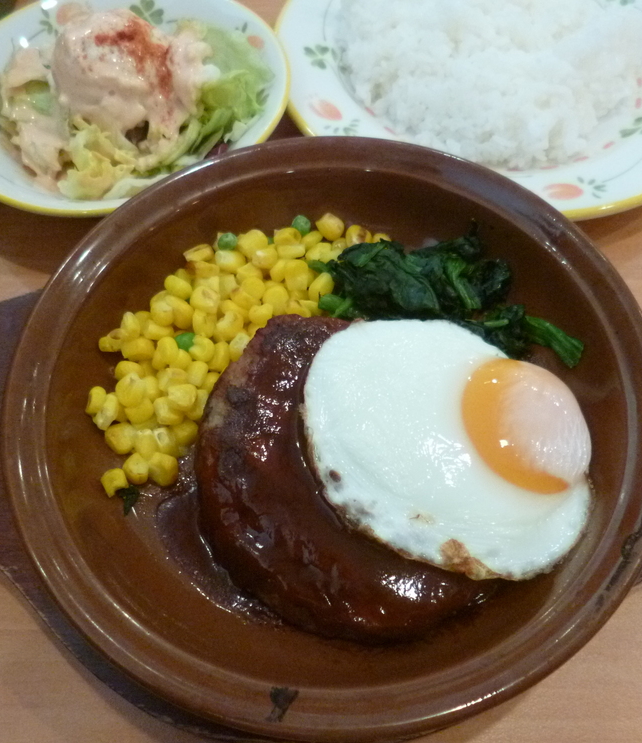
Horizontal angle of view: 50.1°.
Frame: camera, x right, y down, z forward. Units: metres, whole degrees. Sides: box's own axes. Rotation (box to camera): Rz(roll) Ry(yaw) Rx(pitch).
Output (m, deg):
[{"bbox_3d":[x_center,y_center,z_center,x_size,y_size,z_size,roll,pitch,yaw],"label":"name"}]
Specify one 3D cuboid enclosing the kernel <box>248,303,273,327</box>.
[{"bbox_3d":[-0.022,-0.020,0.245,0.009,0.007,0.008,-11,64,-7],"label":"kernel"}]

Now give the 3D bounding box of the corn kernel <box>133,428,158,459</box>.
[{"bbox_3d":[-0.060,0.025,0.235,0.008,0.007,0.011,-14,63,-7],"label":"corn kernel"}]

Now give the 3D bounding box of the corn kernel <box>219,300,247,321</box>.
[{"bbox_3d":[-0.035,-0.025,0.276,0.012,0.008,0.008,32,66,17],"label":"corn kernel"}]

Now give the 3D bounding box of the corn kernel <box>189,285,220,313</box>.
[{"bbox_3d":[-0.043,-0.027,0.255,0.011,0.007,0.010,15,63,8],"label":"corn kernel"}]

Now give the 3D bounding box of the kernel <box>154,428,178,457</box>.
[{"bbox_3d":[-0.057,0.026,0.251,0.009,0.007,0.011,-29,65,-15],"label":"kernel"}]

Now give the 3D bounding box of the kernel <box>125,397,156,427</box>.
[{"bbox_3d":[-0.063,0.014,0.240,0.009,0.007,0.008,0,64,-1],"label":"kernel"}]

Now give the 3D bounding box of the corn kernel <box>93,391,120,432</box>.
[{"bbox_3d":[-0.076,0.014,0.242,0.005,0.008,0.011,12,64,5],"label":"corn kernel"}]

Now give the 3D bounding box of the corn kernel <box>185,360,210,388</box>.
[{"bbox_3d":[-0.044,0.001,0.245,0.006,0.008,0.009,22,75,1],"label":"corn kernel"}]

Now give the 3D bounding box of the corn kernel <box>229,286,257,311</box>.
[{"bbox_3d":[-0.028,-0.027,0.258,0.012,0.007,0.009,29,66,14],"label":"corn kernel"}]

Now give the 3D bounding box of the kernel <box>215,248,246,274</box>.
[{"bbox_3d":[-0.035,-0.043,0.266,0.011,0.008,0.008,16,65,6],"label":"kernel"}]

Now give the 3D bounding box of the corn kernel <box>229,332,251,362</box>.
[{"bbox_3d":[-0.030,-0.009,0.251,0.007,0.007,0.010,14,65,6],"label":"corn kernel"}]

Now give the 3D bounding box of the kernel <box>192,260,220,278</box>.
[{"bbox_3d":[-0.045,-0.040,0.266,0.011,0.007,0.006,10,64,4],"label":"kernel"}]

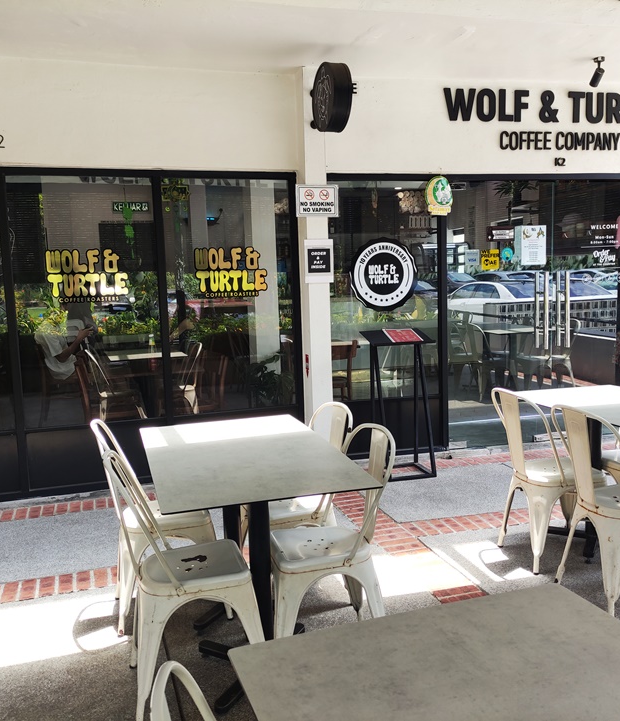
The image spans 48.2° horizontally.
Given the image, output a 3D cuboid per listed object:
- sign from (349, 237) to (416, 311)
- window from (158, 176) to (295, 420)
[{"bbox_3d":[0.540,-0.627,5.041,0.530,0.540,0.010,-4,7,-16],"label":"sign"},{"bbox_3d":[-0.534,-0.430,4.739,0.870,1.588,0.050,-4,7,-16],"label":"window"}]

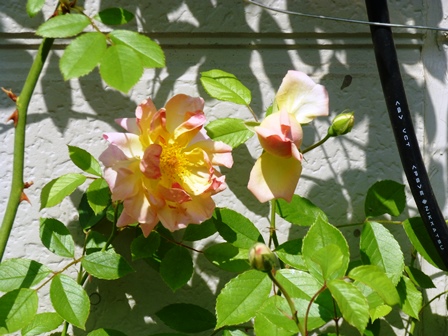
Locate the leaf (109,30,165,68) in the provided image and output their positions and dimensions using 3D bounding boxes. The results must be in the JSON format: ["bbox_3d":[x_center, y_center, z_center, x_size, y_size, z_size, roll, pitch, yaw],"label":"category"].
[{"bbox_3d":[-0.052,-0.071,1.030,0.040,0.020,0.008,29,-25,5],"label":"leaf"}]

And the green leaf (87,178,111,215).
[{"bbox_3d":[-0.085,0.019,1.165,0.017,0.026,0.008,7,-14,2],"label":"green leaf"}]

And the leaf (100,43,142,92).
[{"bbox_3d":[-0.068,-0.066,1.140,0.029,0.032,0.008,-8,-14,-2],"label":"leaf"}]

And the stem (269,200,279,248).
[{"bbox_3d":[0.036,0.041,1.240,0.007,0.036,0.007,0,6,0],"label":"stem"}]

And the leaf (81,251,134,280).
[{"bbox_3d":[-0.083,0.069,1.220,0.039,0.024,0.015,12,-34,8],"label":"leaf"}]

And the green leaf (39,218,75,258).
[{"bbox_3d":[-0.114,0.048,1.170,0.019,0.036,0.009,-38,-14,-11],"label":"green leaf"}]

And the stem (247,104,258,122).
[{"bbox_3d":[0.018,-0.034,1.060,0.002,0.013,0.002,-30,-9,0],"label":"stem"}]

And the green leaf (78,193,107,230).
[{"bbox_3d":[-0.096,0.031,1.270,0.021,0.031,0.013,25,-18,9],"label":"green leaf"}]

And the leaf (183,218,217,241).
[{"bbox_3d":[-0.018,0.044,1.260,0.028,0.020,0.012,-15,-24,-7],"label":"leaf"}]

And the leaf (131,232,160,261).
[{"bbox_3d":[-0.053,0.054,1.185,0.017,0.026,0.006,35,-14,10],"label":"leaf"}]

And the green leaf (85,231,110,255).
[{"bbox_3d":[-0.093,0.055,1.260,0.021,0.023,0.013,0,-25,0],"label":"green leaf"}]

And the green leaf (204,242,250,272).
[{"bbox_3d":[0.002,0.055,1.060,0.031,0.018,0.006,16,-35,0],"label":"green leaf"}]

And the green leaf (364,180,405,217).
[{"bbox_3d":[0.103,0.020,1.100,0.034,0.025,0.006,-38,0,-25],"label":"green leaf"}]

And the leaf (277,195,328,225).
[{"bbox_3d":[0.049,0.027,1.080,0.037,0.020,0.007,19,-33,0],"label":"leaf"}]

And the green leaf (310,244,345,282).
[{"bbox_3d":[0.067,0.061,1.120,0.021,0.027,0.010,6,-23,3],"label":"green leaf"}]

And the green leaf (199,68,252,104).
[{"bbox_3d":[0.001,-0.058,1.220,0.040,0.023,0.014,30,-21,13],"label":"green leaf"}]

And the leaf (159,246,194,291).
[{"bbox_3d":[-0.030,0.063,1.080,0.021,0.032,0.006,5,-25,0],"label":"leaf"}]

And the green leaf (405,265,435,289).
[{"bbox_3d":[0.142,0.079,1.250,0.029,0.012,0.015,38,63,23],"label":"green leaf"}]

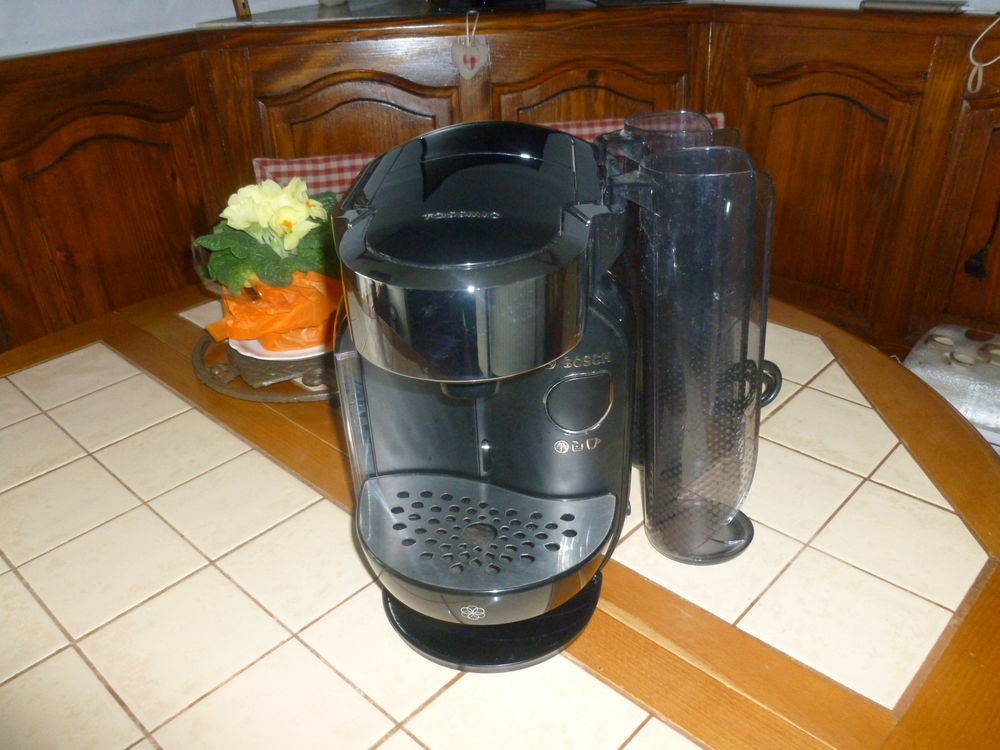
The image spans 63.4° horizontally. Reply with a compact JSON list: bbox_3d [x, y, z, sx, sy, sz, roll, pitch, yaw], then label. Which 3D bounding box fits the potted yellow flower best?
[{"bbox_3d":[-0.227,-0.116,0.819,0.152,0.158,0.150,-9,31,-14],"label":"potted yellow flower"}]

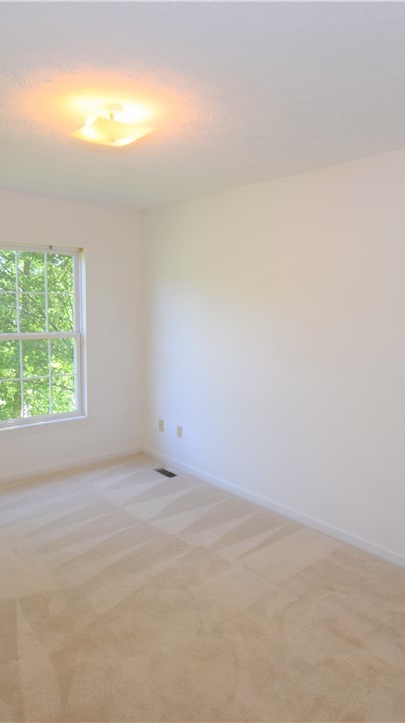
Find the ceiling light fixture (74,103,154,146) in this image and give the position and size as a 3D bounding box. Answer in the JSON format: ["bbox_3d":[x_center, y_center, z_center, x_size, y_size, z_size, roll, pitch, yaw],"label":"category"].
[{"bbox_3d":[-0.404,-1.071,2.023,0.280,0.160,0.280,-6,10,-41],"label":"ceiling light fixture"}]

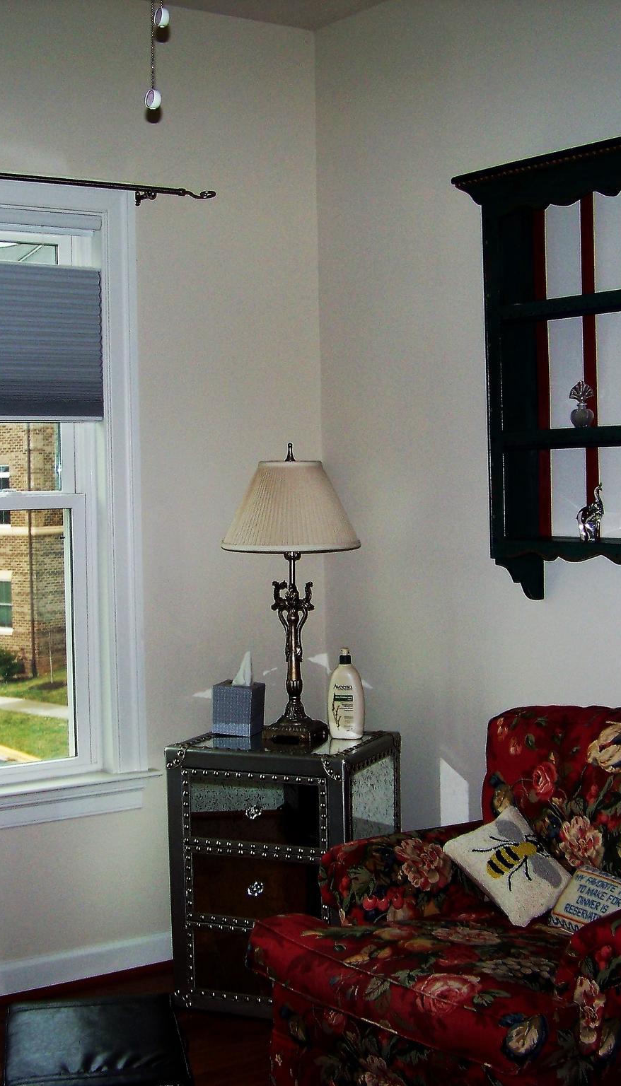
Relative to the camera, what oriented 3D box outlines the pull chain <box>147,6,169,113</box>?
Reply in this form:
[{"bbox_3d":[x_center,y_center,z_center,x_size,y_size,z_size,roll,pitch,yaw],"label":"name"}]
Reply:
[{"bbox_3d":[-0.215,-0.697,2.100,0.033,0.200,0.033,-3,3,-34],"label":"pull chain"}]

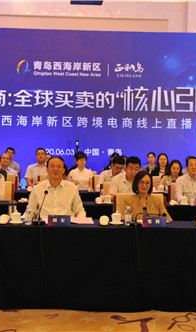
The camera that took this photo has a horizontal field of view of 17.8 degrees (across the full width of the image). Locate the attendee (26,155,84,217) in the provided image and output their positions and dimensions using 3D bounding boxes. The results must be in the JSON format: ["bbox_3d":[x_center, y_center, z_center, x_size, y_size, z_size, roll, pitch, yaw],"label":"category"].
[{"bbox_3d":[-0.424,0.591,6.085,0.570,1.335,0.760,1,3,-1],"label":"attendee"}]

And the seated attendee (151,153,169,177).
[{"bbox_3d":[1.087,0.425,10.600,0.460,1.262,0.750,1,3,-1],"label":"seated attendee"}]

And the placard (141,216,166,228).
[{"bbox_3d":[0.506,0.504,5.610,0.200,0.092,0.080,1,3,-3],"label":"placard"}]

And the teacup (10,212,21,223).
[{"bbox_3d":[-0.746,0.471,5.648,0.105,0.105,0.105,1,3,-1],"label":"teacup"}]

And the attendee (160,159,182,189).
[{"bbox_3d":[1.175,0.509,9.650,0.460,1.200,0.700,1,3,-3],"label":"attendee"}]

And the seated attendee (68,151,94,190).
[{"bbox_3d":[-0.246,0.449,9.287,0.450,1.308,0.760,1,3,-1],"label":"seated attendee"}]

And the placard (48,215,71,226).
[{"bbox_3d":[-0.338,0.482,5.539,0.200,0.093,0.080,1,3,-1],"label":"placard"}]

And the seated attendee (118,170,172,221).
[{"bbox_3d":[0.485,0.664,6.192,0.530,1.198,0.760,1,3,-1],"label":"seated attendee"}]

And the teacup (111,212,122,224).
[{"bbox_3d":[0.166,0.481,5.714,0.110,0.100,0.110,1,3,-1],"label":"teacup"}]

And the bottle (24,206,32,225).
[{"bbox_3d":[-0.624,0.450,5.620,0.062,0.168,0.062,1,3,-3],"label":"bottle"}]

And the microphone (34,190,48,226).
[{"bbox_3d":[-0.524,0.379,5.710,0.130,0.300,0.240,1,3,5],"label":"microphone"}]

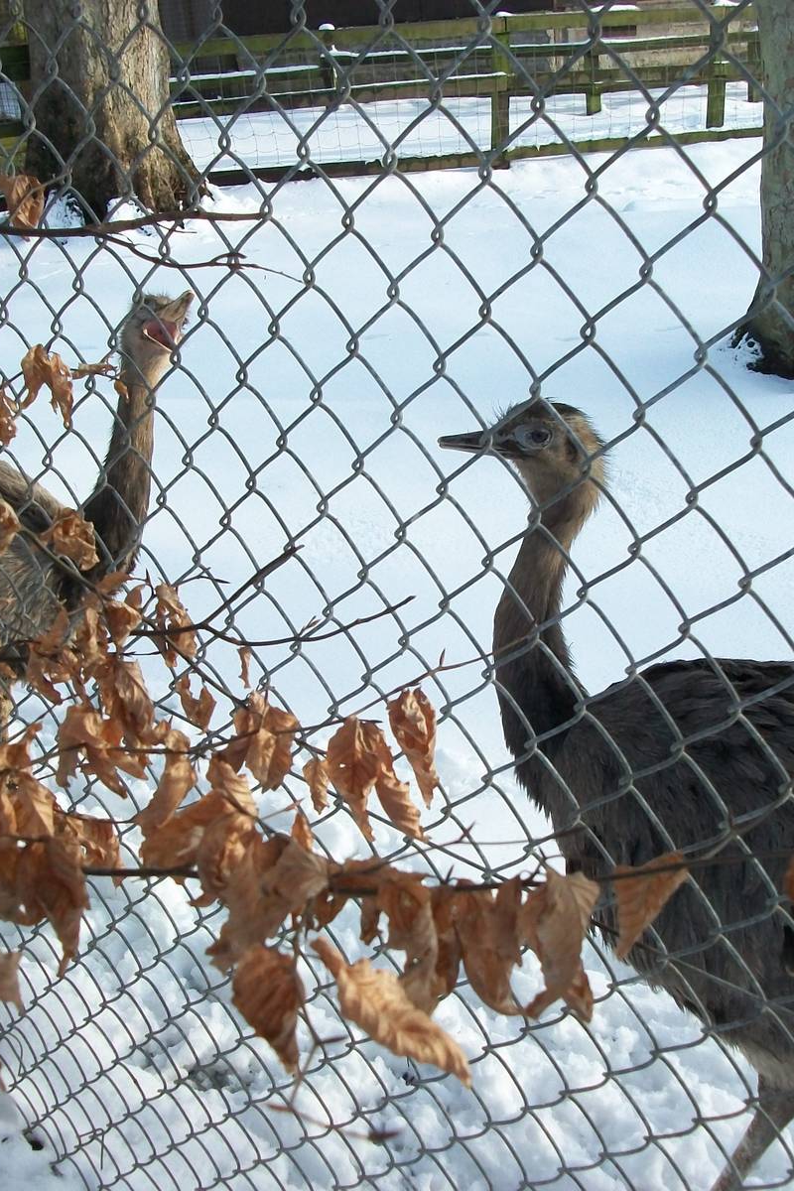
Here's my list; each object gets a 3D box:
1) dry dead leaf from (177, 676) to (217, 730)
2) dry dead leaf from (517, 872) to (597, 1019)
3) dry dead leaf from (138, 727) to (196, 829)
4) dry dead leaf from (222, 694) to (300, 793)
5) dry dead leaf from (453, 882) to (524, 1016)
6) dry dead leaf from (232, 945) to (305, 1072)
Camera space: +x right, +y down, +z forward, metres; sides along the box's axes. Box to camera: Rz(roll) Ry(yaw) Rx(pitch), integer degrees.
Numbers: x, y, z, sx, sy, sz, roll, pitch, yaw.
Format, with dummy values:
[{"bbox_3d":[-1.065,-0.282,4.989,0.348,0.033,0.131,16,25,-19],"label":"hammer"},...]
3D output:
[{"bbox_3d":[-0.113,0.061,0.833,0.021,0.032,0.015,-18,16,-9],"label":"dry dead leaf"},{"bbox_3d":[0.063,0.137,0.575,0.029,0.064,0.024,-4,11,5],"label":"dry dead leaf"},{"bbox_3d":[-0.112,0.088,0.714,0.017,0.056,0.018,19,10,-6],"label":"dry dead leaf"},{"bbox_3d":[-0.070,0.074,0.750,0.038,0.053,0.024,-3,14,-6],"label":"dry dead leaf"},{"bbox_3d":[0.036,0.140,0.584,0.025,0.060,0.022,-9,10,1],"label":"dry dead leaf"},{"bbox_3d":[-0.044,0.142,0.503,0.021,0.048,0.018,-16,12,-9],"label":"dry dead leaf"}]

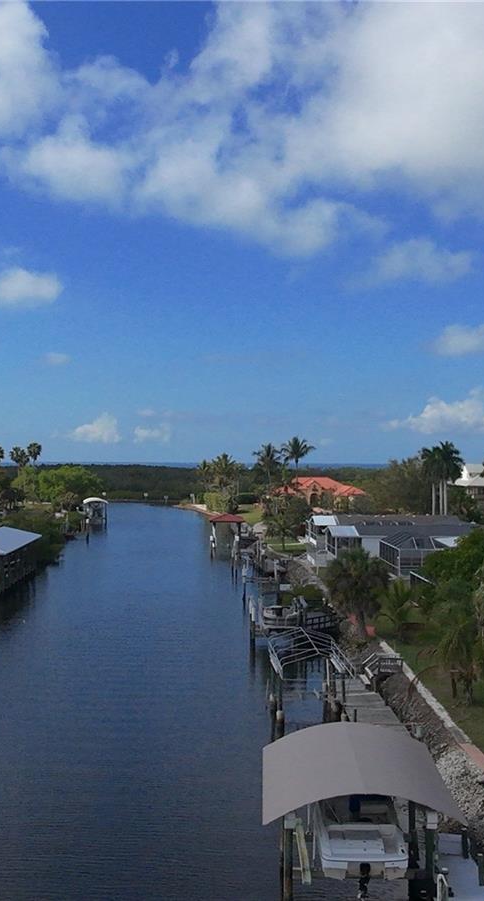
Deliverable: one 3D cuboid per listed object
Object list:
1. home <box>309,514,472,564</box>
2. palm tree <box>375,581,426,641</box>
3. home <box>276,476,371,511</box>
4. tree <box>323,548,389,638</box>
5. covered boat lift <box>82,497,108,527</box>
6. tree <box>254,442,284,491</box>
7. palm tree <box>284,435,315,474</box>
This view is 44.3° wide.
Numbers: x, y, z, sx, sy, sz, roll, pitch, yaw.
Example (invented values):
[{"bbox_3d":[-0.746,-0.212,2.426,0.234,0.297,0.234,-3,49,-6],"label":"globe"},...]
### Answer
[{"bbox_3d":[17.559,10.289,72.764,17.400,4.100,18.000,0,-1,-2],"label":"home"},{"bbox_3d":[10.206,10.374,38.500,3.300,3.900,3.300,0,-1,0],"label":"palm tree"},{"bbox_3d":[19.157,10.266,145.765,21.500,7.500,17.000,0,-1,6],"label":"home"},{"bbox_3d":[7.575,9.281,39.335,4.430,5.810,4.430,0,-1,0],"label":"tree"},{"bbox_3d":[-28.849,11.960,116.726,3.900,5.600,8.000,0,-1,-2],"label":"covered boat lift"},{"bbox_3d":[5.880,6.131,130.000,6.400,16.000,6.400,0,-1,0],"label":"tree"},{"bbox_3d":[12.582,5.515,130.000,6.700,17.300,6.700,0,-1,0],"label":"palm tree"}]

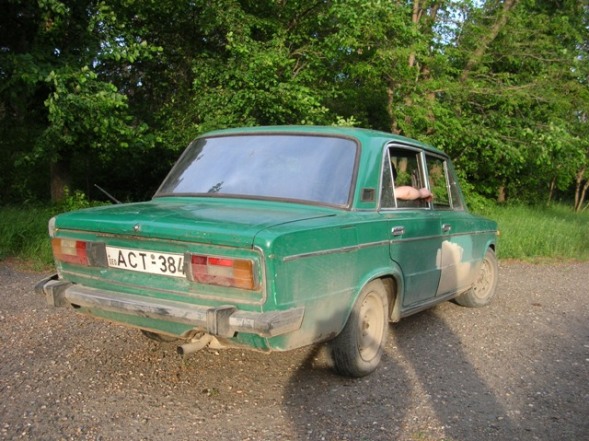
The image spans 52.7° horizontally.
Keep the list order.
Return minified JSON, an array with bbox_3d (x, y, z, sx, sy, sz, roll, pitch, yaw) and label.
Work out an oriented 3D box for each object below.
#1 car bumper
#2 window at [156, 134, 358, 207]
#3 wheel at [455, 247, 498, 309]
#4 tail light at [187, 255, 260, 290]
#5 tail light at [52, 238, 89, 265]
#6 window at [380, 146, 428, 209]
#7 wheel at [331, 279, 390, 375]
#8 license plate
[{"bbox_3d":[-0.700,0.381,2.771,1.570,0.130,0.270,4,3,30],"label":"car bumper"},{"bbox_3d":[-0.230,-0.309,3.503,1.340,0.480,0.090,4,-33,30],"label":"window"},{"bbox_3d":[1.668,0.523,5.465,0.565,0.570,0.175,-1,4,-45],"label":"wheel"},{"bbox_3d":[-0.287,0.215,2.501,0.310,0.122,0.065,4,9,30],"label":"tail light"},{"bbox_3d":[-1.118,0.162,2.990,0.310,0.122,0.065,4,9,30],"label":"tail light"},{"bbox_3d":[0.678,-0.273,3.705,0.050,0.410,0.840,-9,-3,30],"label":"window"},{"bbox_3d":[0.360,0.579,3.301,0.175,0.570,0.565,4,3,30],"label":"wheel"},{"bbox_3d":[-0.684,0.195,2.779,0.520,0.112,0.016,4,12,30],"label":"license plate"}]

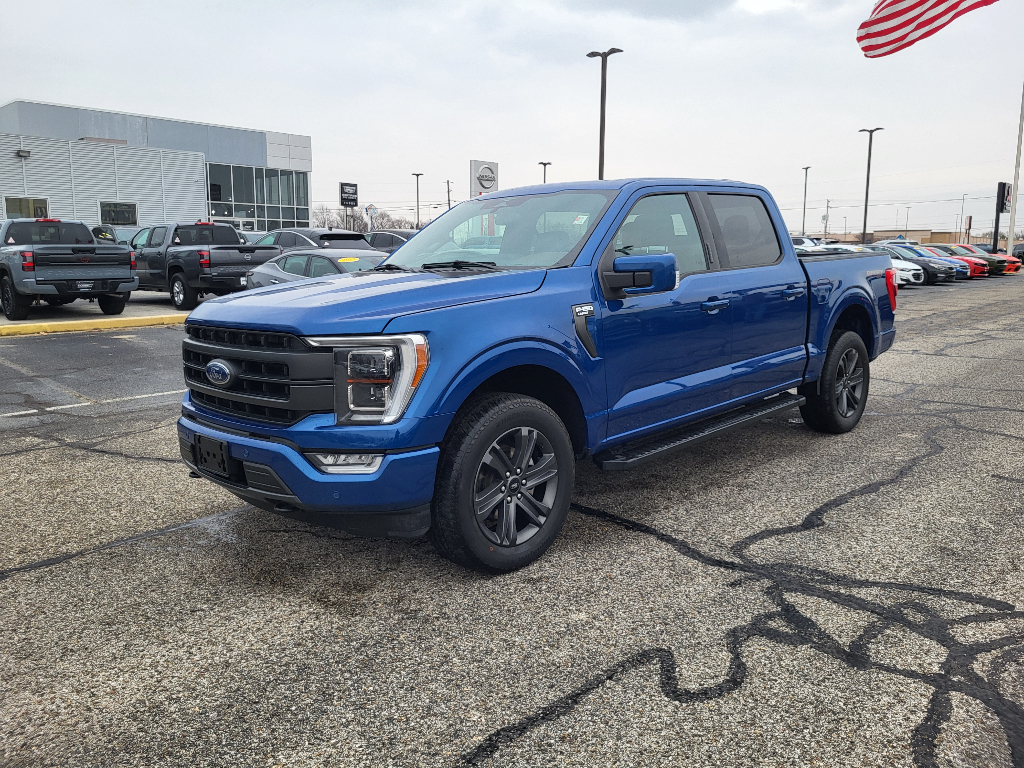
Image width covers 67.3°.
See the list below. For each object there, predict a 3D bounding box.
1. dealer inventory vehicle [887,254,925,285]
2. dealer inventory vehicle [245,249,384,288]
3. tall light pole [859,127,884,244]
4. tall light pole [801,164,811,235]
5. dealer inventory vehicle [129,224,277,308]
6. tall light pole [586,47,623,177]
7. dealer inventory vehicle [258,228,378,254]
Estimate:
[{"bbox_3d":[12.292,-4.316,27.667,4.900,1.455,1.855,10,14,44],"label":"dealer inventory vehicle"},{"bbox_3d":[-2.857,-1.705,13.865,4.880,1.445,1.860,10,14,44],"label":"dealer inventory vehicle"},{"bbox_3d":[20.858,-10.903,45.351,0.400,8.000,1.500,-10,14,-44],"label":"tall light pole"},{"bbox_3d":[26.033,-15.185,68.640,0.400,8.000,1.100,-10,14,-44],"label":"tall light pole"},{"bbox_3d":[-7.437,-2.758,17.748,5.300,1.830,1.880,10,15,44],"label":"dealer inventory vehicle"},{"bbox_3d":[3.194,-7.518,27.094,0.400,8.000,1.550,-10,14,-44],"label":"tall light pole"},{"bbox_3d":[-5.405,-2.994,19.375,4.700,1.700,1.870,10,14,44],"label":"dealer inventory vehicle"}]

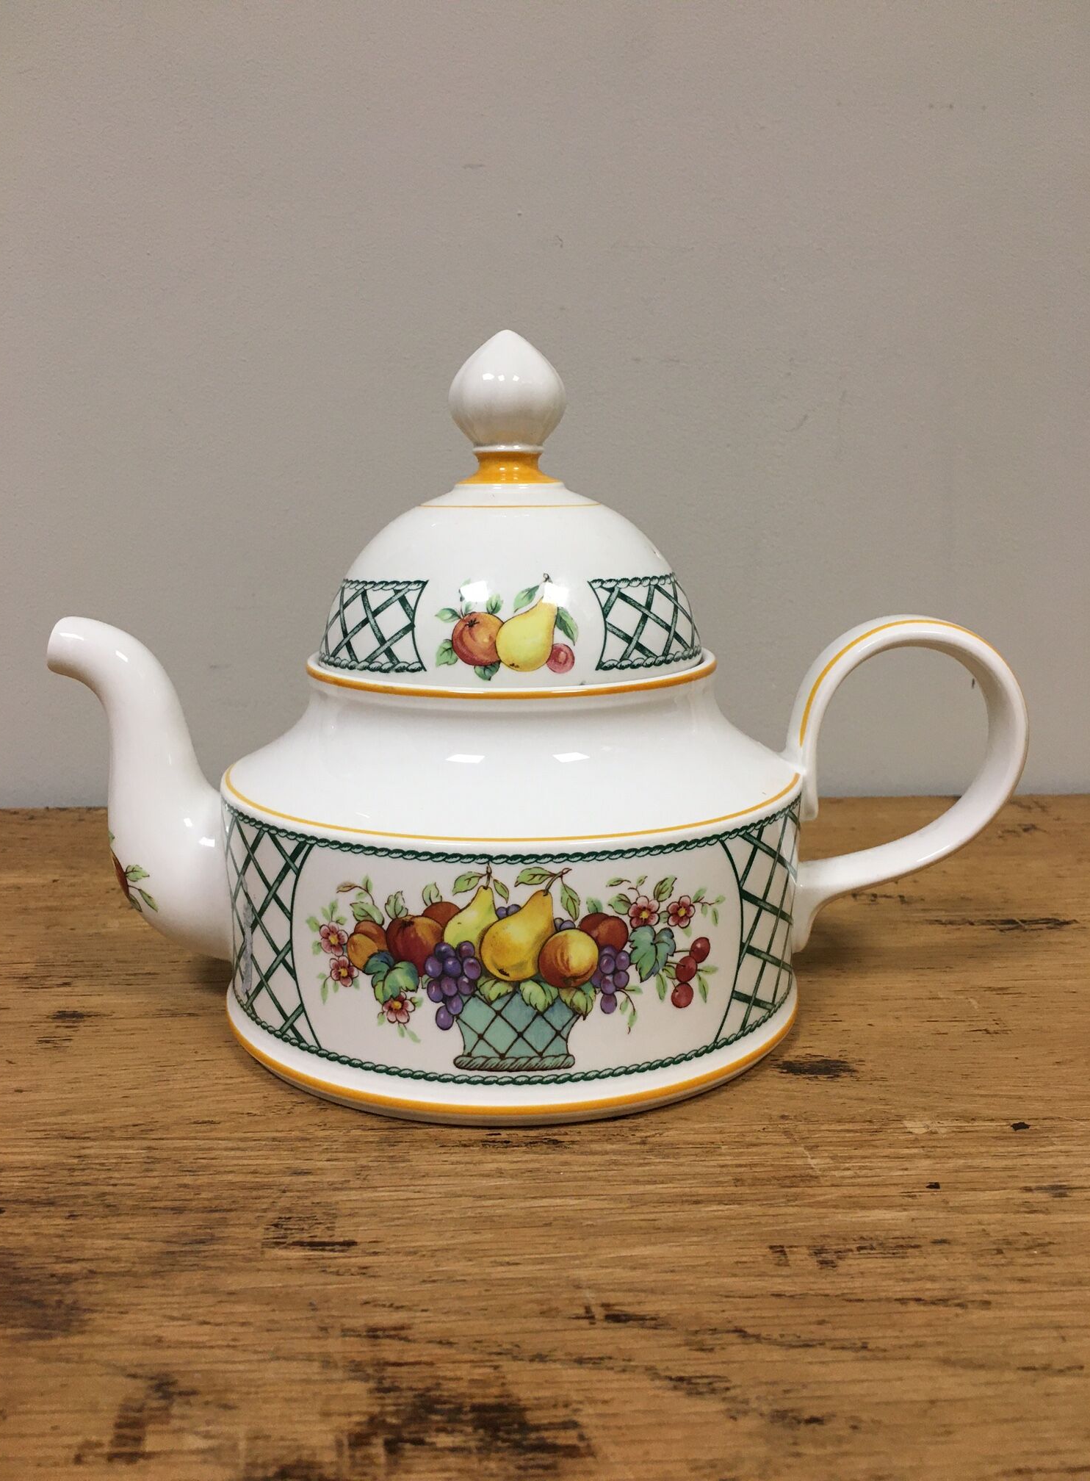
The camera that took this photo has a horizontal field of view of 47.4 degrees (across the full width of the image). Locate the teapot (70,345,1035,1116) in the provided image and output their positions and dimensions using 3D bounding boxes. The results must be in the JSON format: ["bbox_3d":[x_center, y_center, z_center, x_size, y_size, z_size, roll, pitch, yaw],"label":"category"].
[{"bbox_3d":[-0.002,-0.017,0.333,0.259,0.176,0.159,0,12,-1],"label":"teapot"}]

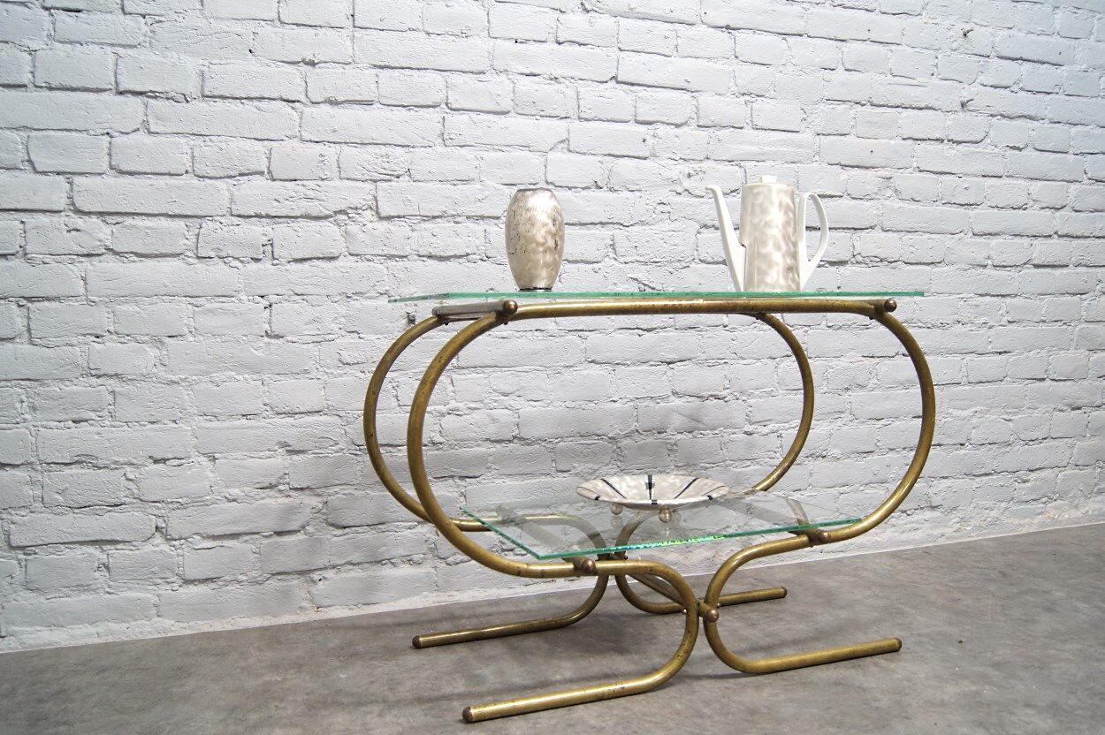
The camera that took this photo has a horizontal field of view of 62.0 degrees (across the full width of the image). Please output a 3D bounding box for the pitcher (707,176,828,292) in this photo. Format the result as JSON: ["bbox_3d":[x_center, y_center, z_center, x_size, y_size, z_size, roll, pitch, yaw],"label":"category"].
[{"bbox_3d":[0.391,-0.238,1.662,0.261,0.216,0.112,-2,3,-21],"label":"pitcher"}]

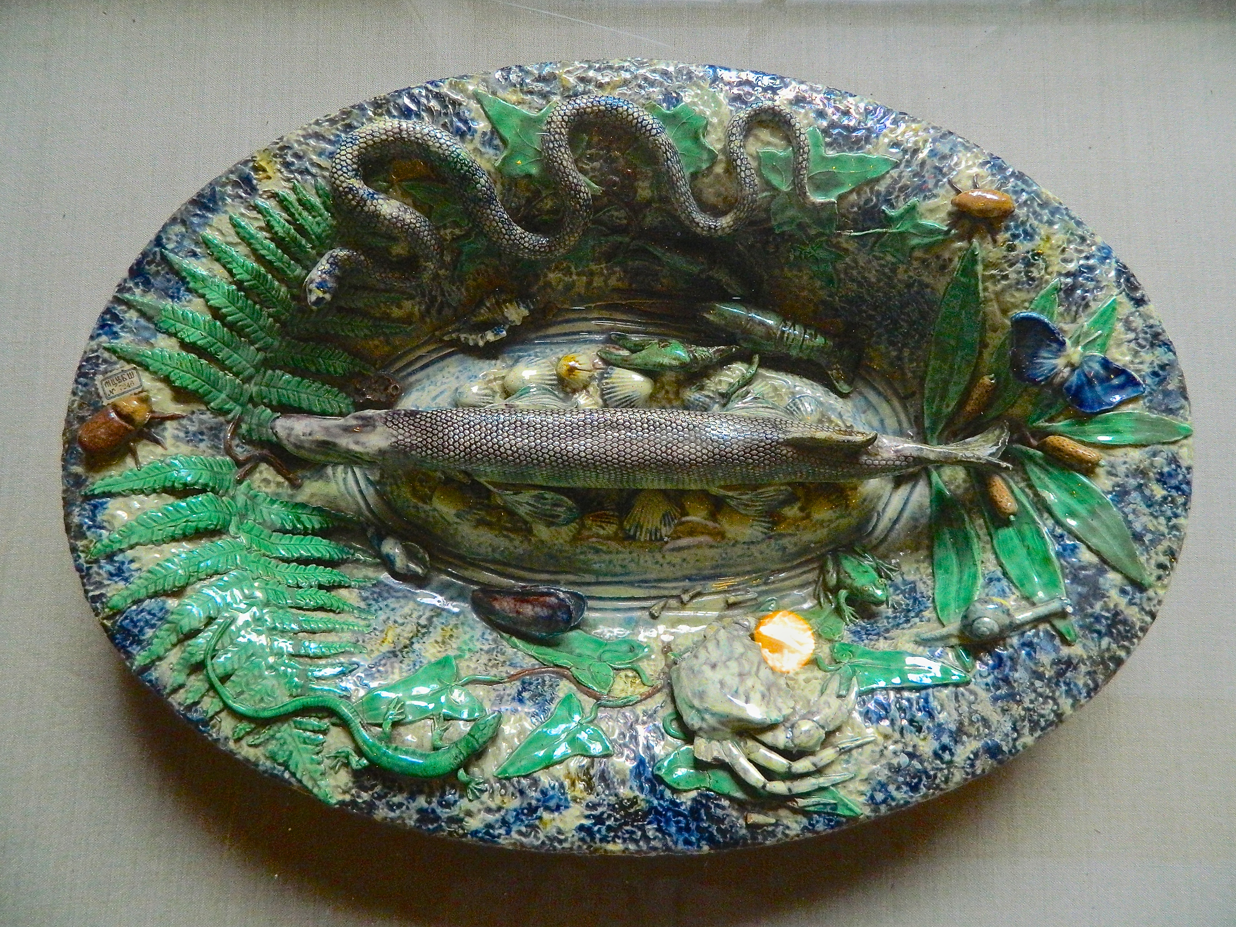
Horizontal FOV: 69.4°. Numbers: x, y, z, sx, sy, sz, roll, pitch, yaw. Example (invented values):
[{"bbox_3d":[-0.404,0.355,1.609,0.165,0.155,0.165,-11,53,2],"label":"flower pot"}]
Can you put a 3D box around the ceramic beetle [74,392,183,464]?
[{"bbox_3d":[-0.233,-0.015,0.429,0.044,0.014,0.033,-41,92,-11],"label":"ceramic beetle"}]

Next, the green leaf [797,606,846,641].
[{"bbox_3d":[0.110,0.087,0.484,0.024,0.008,0.022,37,84,26],"label":"green leaf"}]

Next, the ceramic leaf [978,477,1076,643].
[{"bbox_3d":[0.208,0.048,0.457,0.021,0.010,0.093,-22,72,6],"label":"ceramic leaf"}]

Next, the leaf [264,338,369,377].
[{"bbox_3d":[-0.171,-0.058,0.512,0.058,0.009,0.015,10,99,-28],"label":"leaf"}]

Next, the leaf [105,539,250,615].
[{"bbox_3d":[-0.219,0.055,0.442,0.067,0.010,0.018,-28,83,-15],"label":"leaf"}]

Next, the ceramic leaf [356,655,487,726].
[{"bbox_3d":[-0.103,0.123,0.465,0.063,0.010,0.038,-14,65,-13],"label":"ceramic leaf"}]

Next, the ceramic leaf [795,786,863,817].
[{"bbox_3d":[0.099,0.161,0.426,0.034,0.008,0.014,10,74,5],"label":"ceramic leaf"}]

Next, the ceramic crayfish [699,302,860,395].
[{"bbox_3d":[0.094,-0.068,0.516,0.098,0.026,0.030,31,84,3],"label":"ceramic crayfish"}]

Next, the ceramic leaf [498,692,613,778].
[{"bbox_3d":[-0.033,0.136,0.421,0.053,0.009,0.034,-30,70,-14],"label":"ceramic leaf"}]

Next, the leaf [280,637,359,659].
[{"bbox_3d":[-0.136,0.084,0.407,0.037,0.006,0.009,8,74,-11],"label":"leaf"}]

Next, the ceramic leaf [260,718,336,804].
[{"bbox_3d":[-0.149,0.141,0.424,0.028,0.008,0.043,-31,80,-12],"label":"ceramic leaf"}]

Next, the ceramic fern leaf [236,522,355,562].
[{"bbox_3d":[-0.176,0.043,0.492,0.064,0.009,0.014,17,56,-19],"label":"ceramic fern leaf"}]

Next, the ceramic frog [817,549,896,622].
[{"bbox_3d":[0.114,0.058,0.423,0.034,0.022,0.035,-47,65,0],"label":"ceramic frog"}]

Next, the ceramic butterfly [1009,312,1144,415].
[{"bbox_3d":[0.242,-0.051,0.472,0.077,0.020,0.041,32,91,11],"label":"ceramic butterfly"}]

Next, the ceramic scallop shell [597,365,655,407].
[{"bbox_3d":[0.003,-0.041,0.484,0.031,0.013,0.030,-11,83,-2],"label":"ceramic scallop shell"}]

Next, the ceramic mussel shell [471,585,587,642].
[{"bbox_3d":[-0.046,0.075,0.452,0.059,0.018,0.027,6,73,0],"label":"ceramic mussel shell"}]

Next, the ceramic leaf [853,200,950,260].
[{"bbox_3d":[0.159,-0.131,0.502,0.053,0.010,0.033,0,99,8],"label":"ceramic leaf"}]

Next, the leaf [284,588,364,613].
[{"bbox_3d":[-0.146,0.068,0.440,0.041,0.006,0.011,14,66,-8],"label":"leaf"}]

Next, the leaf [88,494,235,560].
[{"bbox_3d":[-0.241,0.033,0.472,0.074,0.012,0.022,-22,87,-17],"label":"leaf"}]

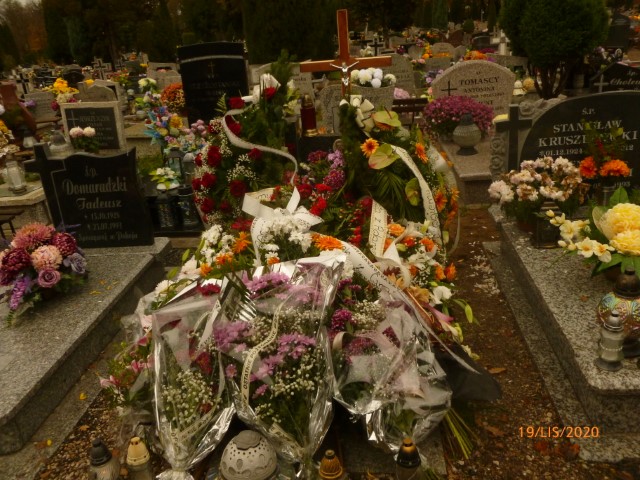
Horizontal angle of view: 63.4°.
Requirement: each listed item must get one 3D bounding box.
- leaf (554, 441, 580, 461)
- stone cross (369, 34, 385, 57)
[{"bbox_3d":[0.991,0.841,2.070,0.090,0.025,0.095,-1,20,7],"label":"leaf"},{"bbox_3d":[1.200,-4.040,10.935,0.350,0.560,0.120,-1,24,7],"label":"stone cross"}]

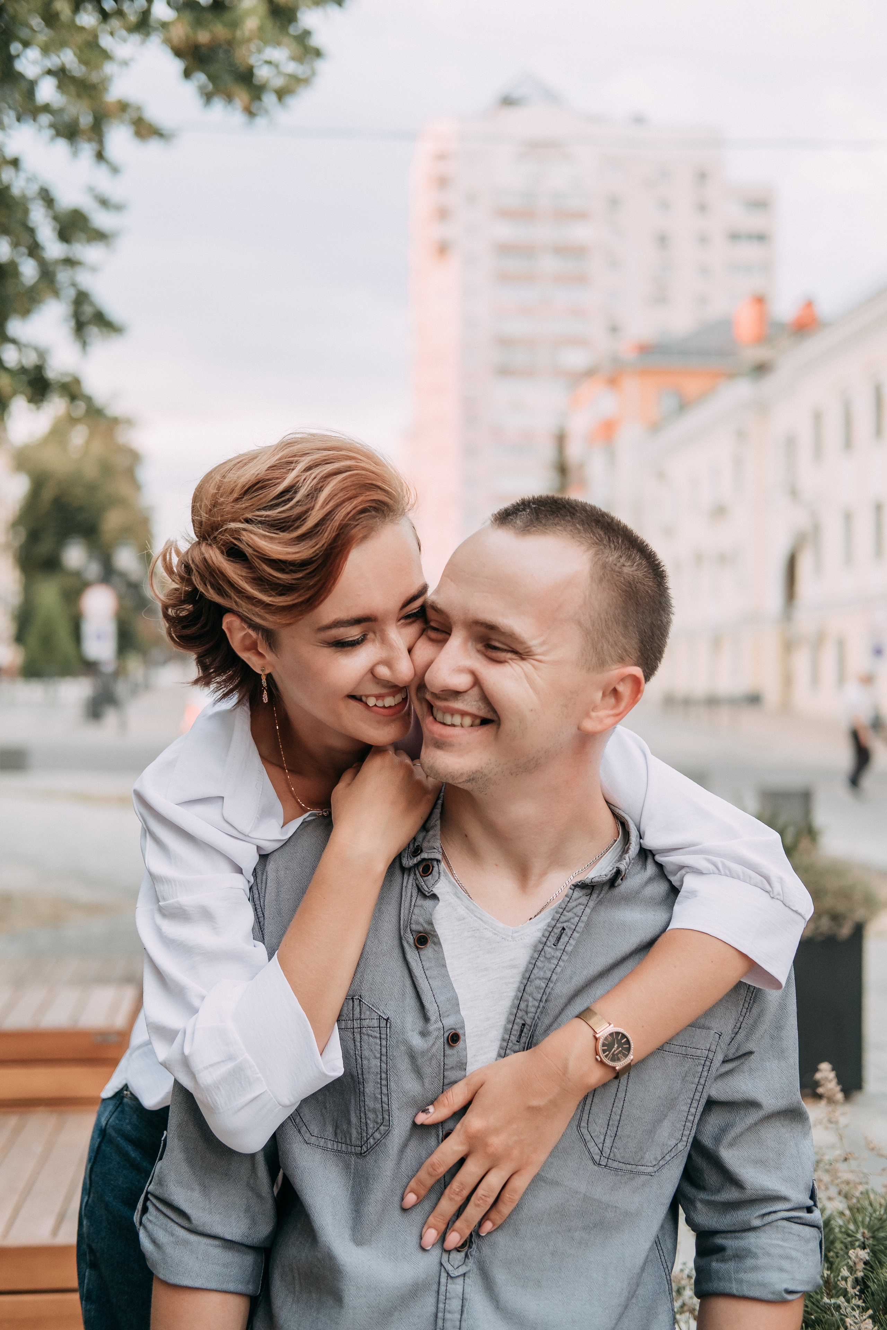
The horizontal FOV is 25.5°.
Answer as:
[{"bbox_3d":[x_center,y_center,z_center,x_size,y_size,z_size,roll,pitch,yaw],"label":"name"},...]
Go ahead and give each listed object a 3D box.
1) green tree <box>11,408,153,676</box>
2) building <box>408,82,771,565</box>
[{"bbox_3d":[-13.200,-4.000,72.000,5.100,11.100,5.000,0,0,0],"label":"green tree"},{"bbox_3d":[14.000,-27.800,194.000,30.000,61.000,24.000,0,0,-10],"label":"building"}]

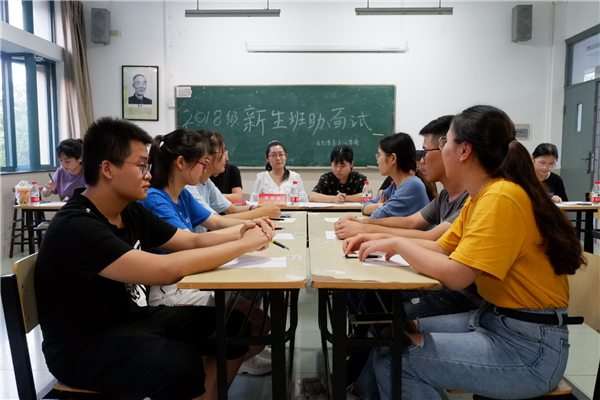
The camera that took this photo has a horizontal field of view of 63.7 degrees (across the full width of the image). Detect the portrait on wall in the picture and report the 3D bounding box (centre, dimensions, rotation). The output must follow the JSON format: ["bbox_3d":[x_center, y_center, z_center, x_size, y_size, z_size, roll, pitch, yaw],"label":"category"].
[{"bbox_3d":[-2.259,-1.513,6.853,0.525,0.787,0.030,0,6,1],"label":"portrait on wall"}]

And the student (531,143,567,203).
[{"bbox_3d":[2.049,0.143,4.078,0.500,1.240,0.660,0,5,1],"label":"student"}]

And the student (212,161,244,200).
[{"bbox_3d":[-0.760,0.103,4.282,0.500,1.300,0.600,0,6,1],"label":"student"}]

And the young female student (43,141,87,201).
[{"bbox_3d":[-1.866,0.128,4.027,0.550,1.280,0.660,1,5,11],"label":"young female student"}]

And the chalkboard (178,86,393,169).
[{"bbox_3d":[-0.204,-1.066,6.950,3.171,1.185,0.060,0,5,1],"label":"chalkboard"}]

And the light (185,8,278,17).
[{"bbox_3d":[-0.862,-2.392,6.192,1.224,0.100,0.130,0,6,1],"label":"light"}]

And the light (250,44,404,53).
[{"bbox_3d":[0.384,-2.114,6.743,2.232,0.100,0.110,0,6,1],"label":"light"}]

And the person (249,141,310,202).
[{"bbox_3d":[-0.185,0.115,4.176,0.500,1.270,0.660,0,5,1],"label":"person"}]

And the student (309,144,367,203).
[{"bbox_3d":[0.320,0.143,4.235,0.520,1.230,0.600,0,6,1],"label":"student"}]

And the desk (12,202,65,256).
[{"bbox_3d":[-1.940,0.402,4.010,0.600,0.760,0.410,0,6,1],"label":"desk"}]

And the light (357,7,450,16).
[{"bbox_3d":[1.332,-2.395,6.150,1.240,0.100,0.140,0,5,1],"label":"light"}]

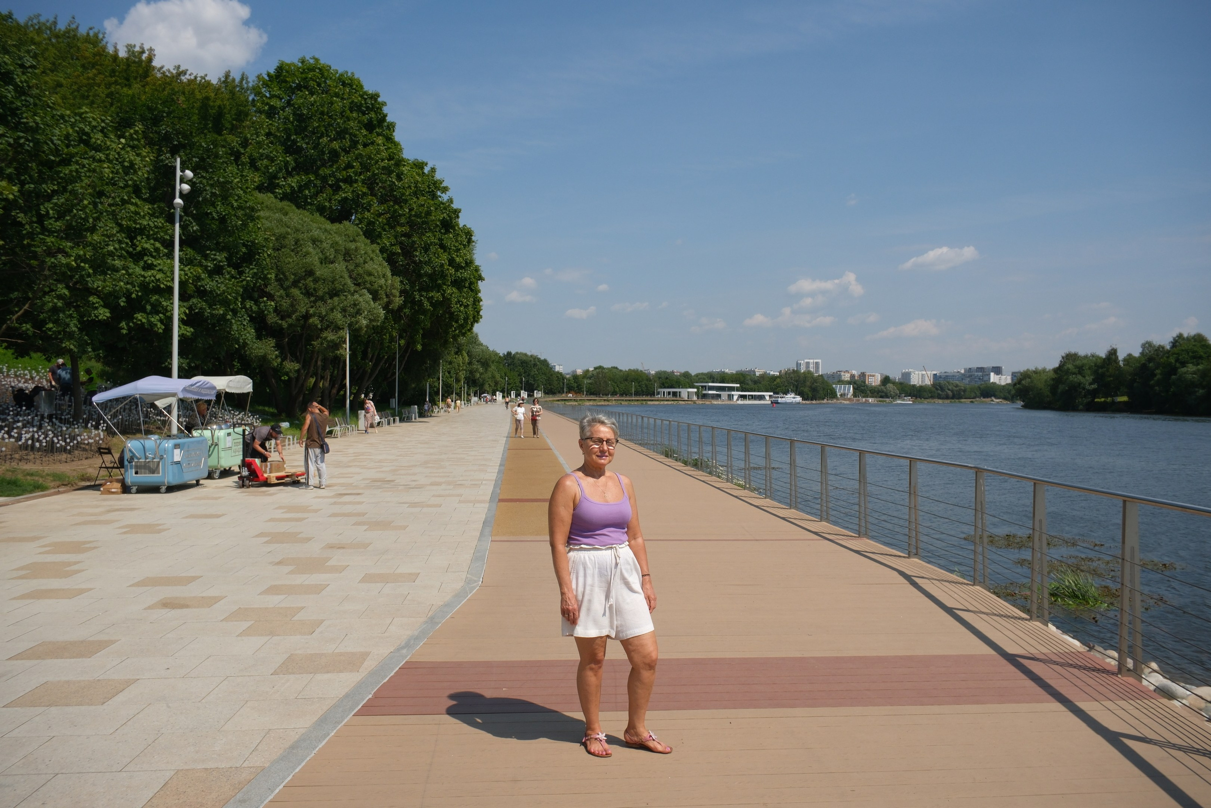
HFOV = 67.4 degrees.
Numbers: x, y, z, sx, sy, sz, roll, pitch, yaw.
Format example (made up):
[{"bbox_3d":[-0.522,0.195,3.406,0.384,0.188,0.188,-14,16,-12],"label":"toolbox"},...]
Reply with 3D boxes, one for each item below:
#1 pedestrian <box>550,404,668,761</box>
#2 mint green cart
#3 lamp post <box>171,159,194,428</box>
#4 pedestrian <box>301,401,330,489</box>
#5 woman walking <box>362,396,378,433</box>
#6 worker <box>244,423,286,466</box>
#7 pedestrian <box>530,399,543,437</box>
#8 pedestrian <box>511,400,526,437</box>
[{"bbox_3d":[0.021,0.862,4.427,0.560,1.600,0.360,1,0,-12],"label":"pedestrian"},{"bbox_3d":[-8.213,1.019,19.298,0.800,1.000,1.600,1,0,0],"label":"mint green cart"},{"bbox_3d":[-12.503,-2.879,26.682,0.550,8.650,0.550,1,0,37],"label":"lamp post"},{"bbox_3d":[-5.396,0.737,16.897,0.560,1.640,0.500,0,0,-45],"label":"pedestrian"},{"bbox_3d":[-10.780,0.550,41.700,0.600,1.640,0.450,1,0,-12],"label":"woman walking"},{"bbox_3d":[-6.910,0.961,18.398,0.850,1.150,0.620,1,0,44],"label":"worker"},{"bbox_3d":[-3.065,0.624,40.296,0.560,1.720,0.420,1,0,-3],"label":"pedestrian"},{"bbox_3d":[-3.809,0.661,40.397,0.660,1.630,0.450,1,0,-3],"label":"pedestrian"}]

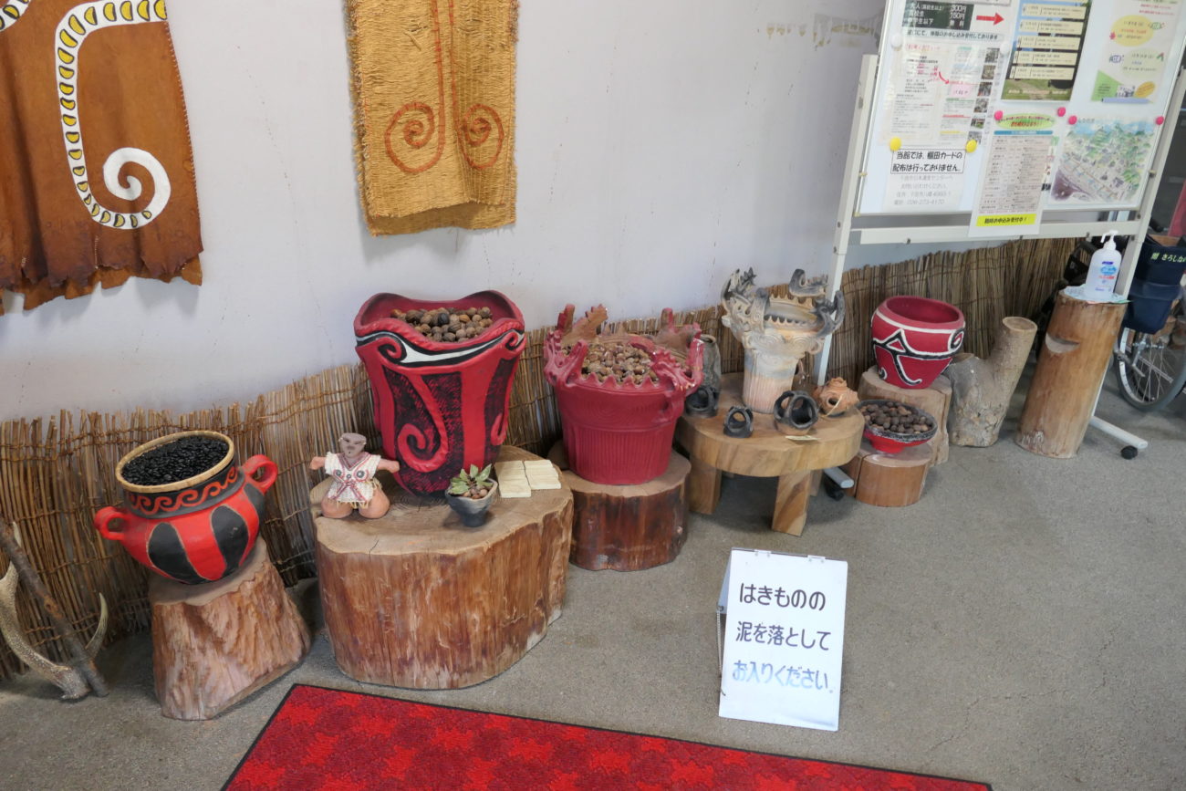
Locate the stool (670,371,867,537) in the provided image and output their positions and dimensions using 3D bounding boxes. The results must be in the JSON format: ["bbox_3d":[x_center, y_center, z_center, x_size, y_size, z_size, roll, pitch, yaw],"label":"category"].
[{"bbox_3d":[0.550,0.189,2.746,0.630,0.336,0.630,2,22,0],"label":"stool"}]

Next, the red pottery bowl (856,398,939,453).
[{"bbox_3d":[1.038,0.124,2.833,0.256,0.127,0.256,2,22,0],"label":"red pottery bowl"}]

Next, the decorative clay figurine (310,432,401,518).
[{"bbox_3d":[-0.542,0.172,1.913,0.196,0.187,0.115,1,22,-3],"label":"decorative clay figurine"}]

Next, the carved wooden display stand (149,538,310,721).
[{"bbox_3d":[-0.848,0.502,1.899,0.250,0.306,0.345,13,25,25],"label":"carved wooden display stand"}]

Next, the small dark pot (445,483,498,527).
[{"bbox_3d":[-0.274,0.242,1.884,0.115,0.100,0.115,2,22,-1],"label":"small dark pot"}]

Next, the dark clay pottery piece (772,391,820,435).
[{"bbox_3d":[0.629,0.053,2.548,0.140,0.125,0.135,-2,23,-9],"label":"dark clay pottery piece"}]

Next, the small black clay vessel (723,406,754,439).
[{"bbox_3d":[0.439,0.078,2.472,0.094,0.075,0.088,7,23,10],"label":"small black clay vessel"}]

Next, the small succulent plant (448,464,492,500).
[{"bbox_3d":[-0.278,0.197,1.876,0.095,0.060,0.090,2,22,0],"label":"small succulent plant"}]

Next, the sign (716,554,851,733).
[{"bbox_3d":[0.446,0.519,1.954,0.263,0.326,0.364,5,23,6],"label":"sign"}]

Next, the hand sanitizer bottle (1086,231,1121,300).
[{"bbox_3d":[1.856,-0.476,2.996,0.095,0.245,0.095,8,22,16],"label":"hand sanitizer bottle"}]

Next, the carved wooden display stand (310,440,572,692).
[{"bbox_3d":[-0.369,0.394,2.063,0.610,0.330,0.580,2,22,0],"label":"carved wooden display stand"}]

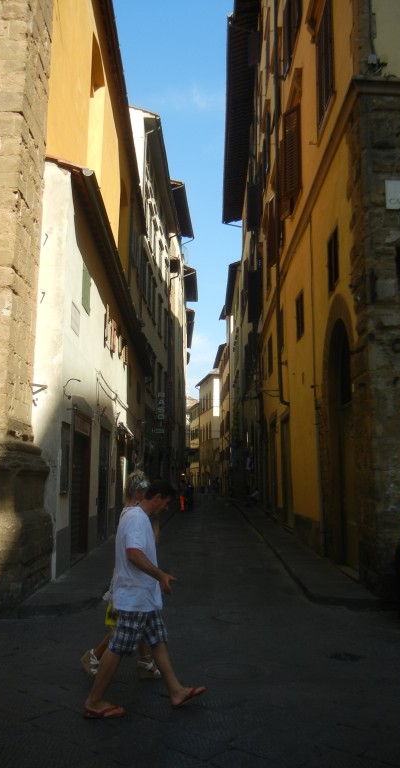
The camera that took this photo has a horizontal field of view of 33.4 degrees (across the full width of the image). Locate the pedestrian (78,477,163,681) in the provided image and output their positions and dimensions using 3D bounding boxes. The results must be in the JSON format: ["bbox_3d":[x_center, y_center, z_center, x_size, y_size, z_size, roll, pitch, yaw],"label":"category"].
[{"bbox_3d":[-0.656,1.640,5.814,0.680,1.750,0.480,1,-9,-3],"label":"pedestrian"}]

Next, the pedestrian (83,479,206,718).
[{"bbox_3d":[-0.405,1.585,5.050,0.870,1.700,0.520,1,-9,-3],"label":"pedestrian"}]

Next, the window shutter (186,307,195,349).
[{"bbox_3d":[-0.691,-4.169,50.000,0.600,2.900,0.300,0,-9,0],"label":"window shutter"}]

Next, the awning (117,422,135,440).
[{"bbox_3d":[-2.328,1.484,20.800,0.550,0.550,1.700,0,-9,0],"label":"awning"}]

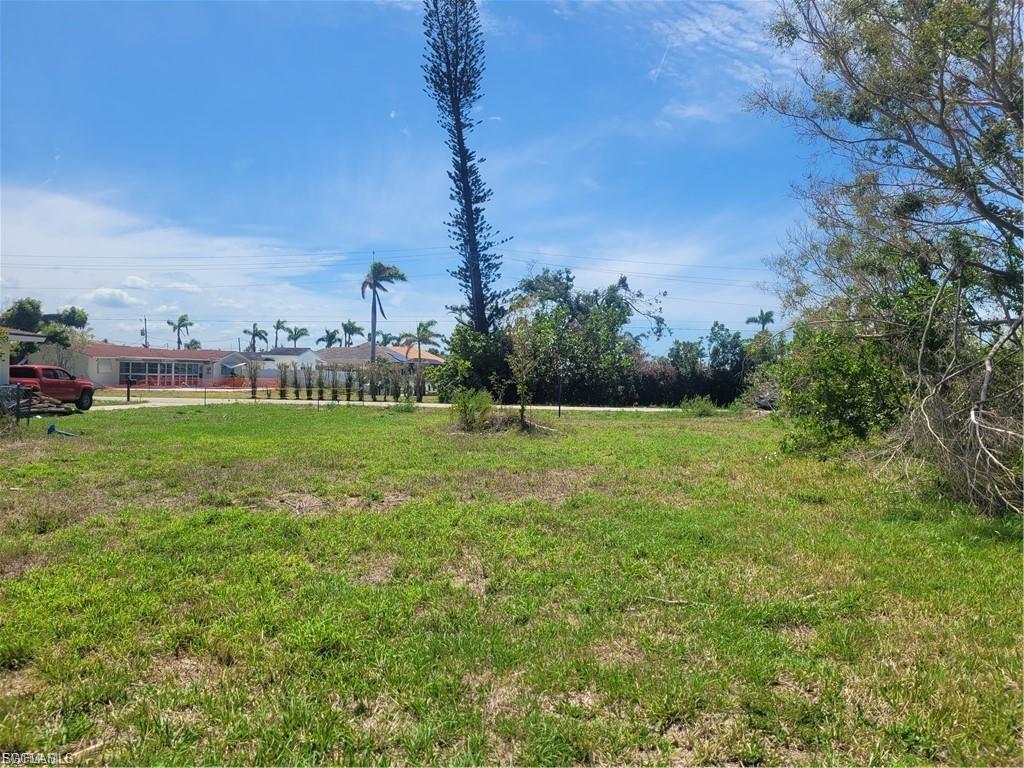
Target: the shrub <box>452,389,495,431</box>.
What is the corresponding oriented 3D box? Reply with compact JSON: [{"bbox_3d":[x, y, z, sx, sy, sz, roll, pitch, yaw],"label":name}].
[{"bbox_3d":[-1.222,0.789,23.800,1.360,1.300,1.300,1,0,0],"label":"shrub"}]

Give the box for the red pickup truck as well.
[{"bbox_3d":[-18.230,0.145,29.313,1.900,1.800,5.400,1,0,5],"label":"red pickup truck"}]

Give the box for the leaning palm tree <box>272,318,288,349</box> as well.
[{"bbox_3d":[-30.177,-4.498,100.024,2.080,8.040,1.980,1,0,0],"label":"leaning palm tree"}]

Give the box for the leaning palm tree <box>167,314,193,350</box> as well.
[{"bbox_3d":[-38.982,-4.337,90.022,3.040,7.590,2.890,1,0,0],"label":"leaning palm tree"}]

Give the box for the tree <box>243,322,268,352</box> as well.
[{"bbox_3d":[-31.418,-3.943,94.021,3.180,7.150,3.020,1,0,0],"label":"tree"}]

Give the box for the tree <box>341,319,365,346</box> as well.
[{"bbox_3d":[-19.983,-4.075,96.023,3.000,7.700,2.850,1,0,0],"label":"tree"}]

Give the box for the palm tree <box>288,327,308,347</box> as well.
[{"bbox_3d":[-27.120,-3.768,97.020,2.770,6.970,2.640,1,0,0],"label":"palm tree"}]

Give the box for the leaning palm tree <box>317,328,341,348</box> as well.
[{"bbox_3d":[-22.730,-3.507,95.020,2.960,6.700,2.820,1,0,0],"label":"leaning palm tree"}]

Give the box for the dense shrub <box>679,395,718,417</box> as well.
[{"bbox_3d":[8.875,1.023,36.600,1.900,1.050,1.600,1,0,0],"label":"dense shrub"}]

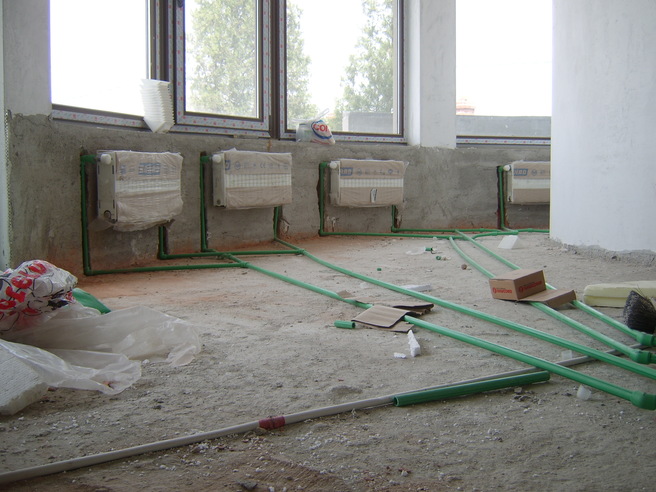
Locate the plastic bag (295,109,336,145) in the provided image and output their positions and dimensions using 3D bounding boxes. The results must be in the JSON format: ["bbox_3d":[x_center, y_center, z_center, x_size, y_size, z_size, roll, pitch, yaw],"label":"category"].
[{"bbox_3d":[-0.087,-0.827,4.100,0.250,0.235,0.170,-4,8,-30],"label":"plastic bag"}]

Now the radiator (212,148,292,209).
[{"bbox_3d":[-0.447,-0.408,3.594,0.110,0.310,0.590,5,8,36],"label":"radiator"}]

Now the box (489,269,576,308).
[{"bbox_3d":[0.672,0.138,1.932,0.135,0.088,0.235,-9,6,-26],"label":"box"}]

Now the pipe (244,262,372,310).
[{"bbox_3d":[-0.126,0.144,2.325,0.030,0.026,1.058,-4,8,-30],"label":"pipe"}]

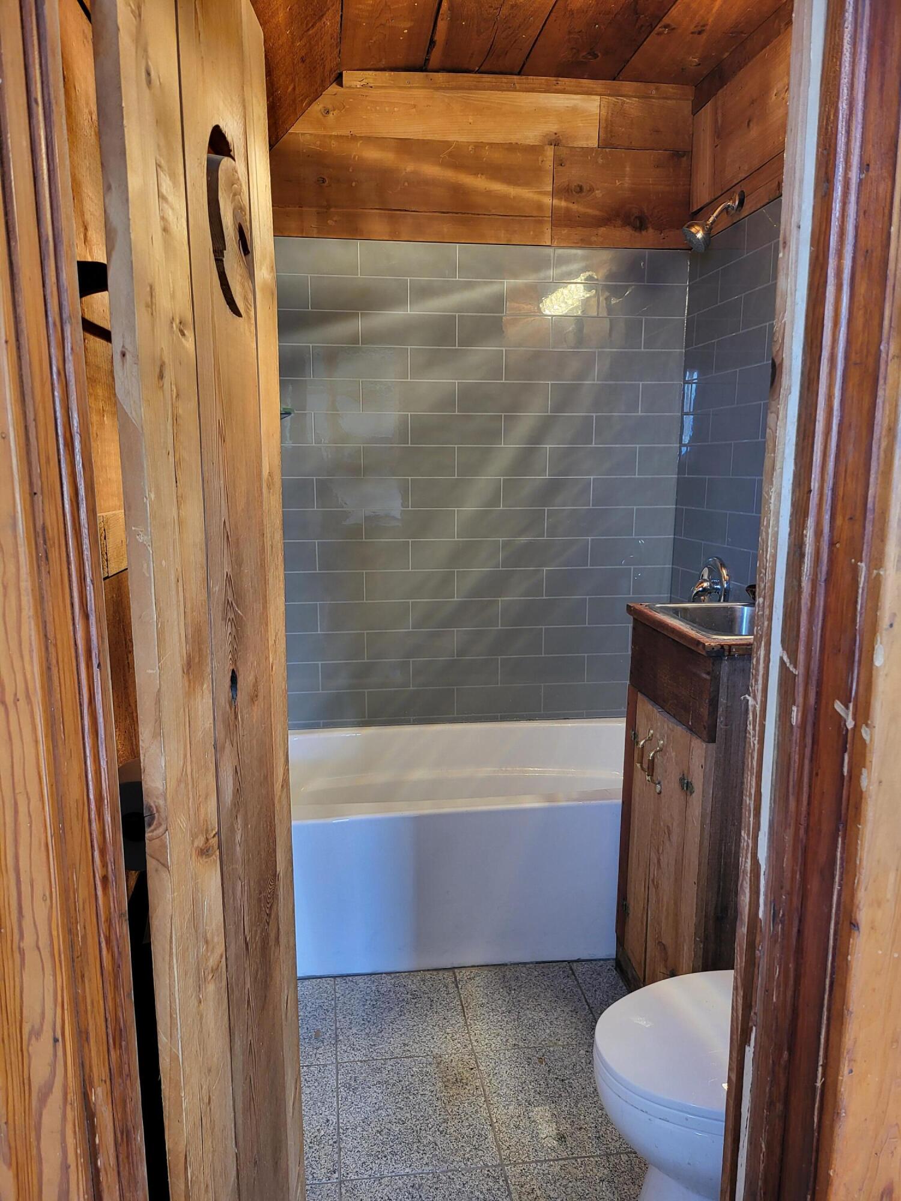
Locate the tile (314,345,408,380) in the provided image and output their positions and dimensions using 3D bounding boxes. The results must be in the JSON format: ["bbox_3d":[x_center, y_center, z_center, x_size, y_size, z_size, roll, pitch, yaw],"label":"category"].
[{"bbox_3d":[-0.283,-0.750,2.632,0.304,0.102,0.009,-1,11,-7],"label":"tile"}]

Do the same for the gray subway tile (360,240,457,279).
[{"bbox_3d":[-0.130,-1.056,2.594,0.303,0.100,0.010,-1,11,-7],"label":"gray subway tile"}]

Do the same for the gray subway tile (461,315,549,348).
[{"bbox_3d":[0.174,-0.861,2.669,0.303,0.100,0.010,-1,11,-7],"label":"gray subway tile"}]

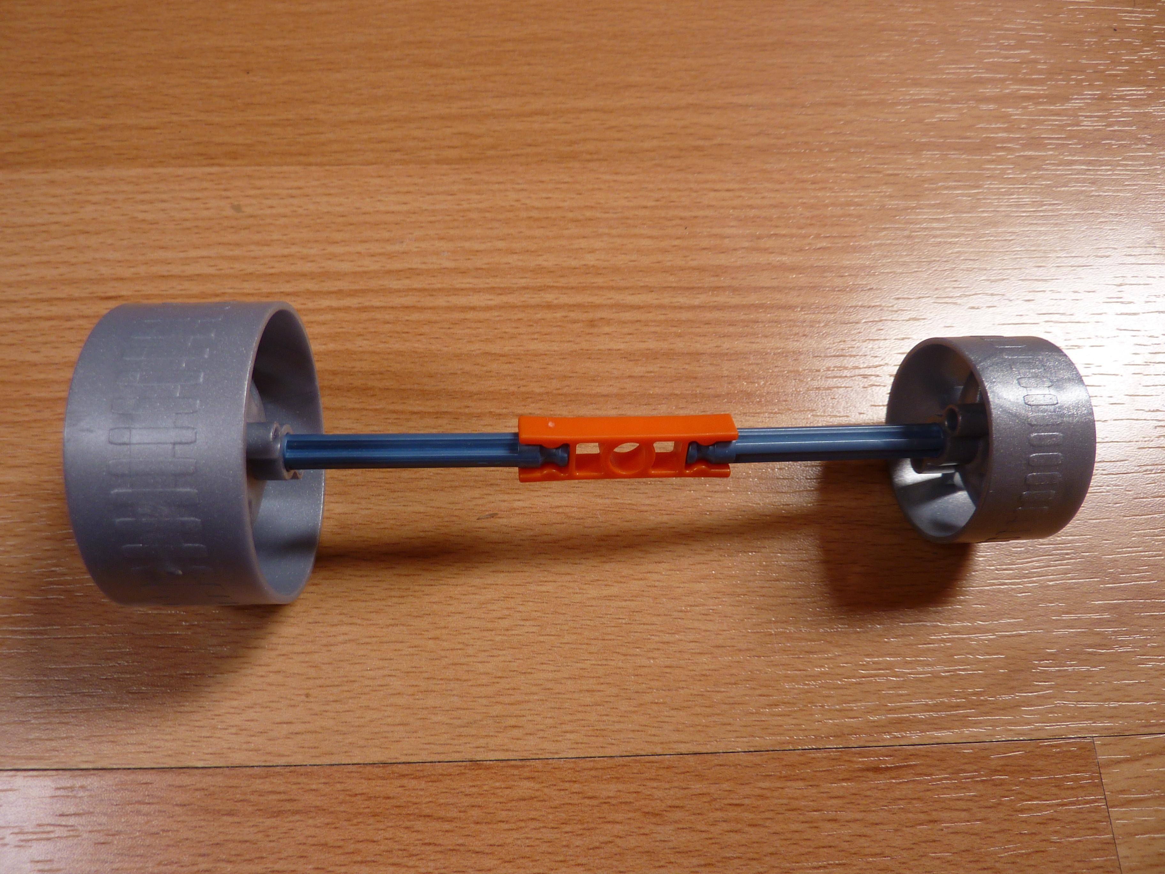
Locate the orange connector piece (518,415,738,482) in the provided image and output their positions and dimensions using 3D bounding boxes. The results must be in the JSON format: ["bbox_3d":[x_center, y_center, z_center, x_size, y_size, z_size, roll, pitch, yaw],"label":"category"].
[{"bbox_3d":[0.008,0.002,0.146,0.037,0.010,0.006,-1,37,-5],"label":"orange connector piece"}]

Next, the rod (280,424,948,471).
[{"bbox_3d":[0.008,0.002,0.146,0.128,0.006,0.006,-1,70,-5],"label":"rod"}]

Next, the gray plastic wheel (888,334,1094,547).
[{"bbox_3d":[0.072,0.000,0.152,0.018,0.037,0.037,-1,70,-5],"label":"gray plastic wheel"}]

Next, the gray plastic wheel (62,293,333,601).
[{"bbox_3d":[-0.061,0.003,0.140,0.025,0.050,0.050,-1,70,-5],"label":"gray plastic wheel"}]

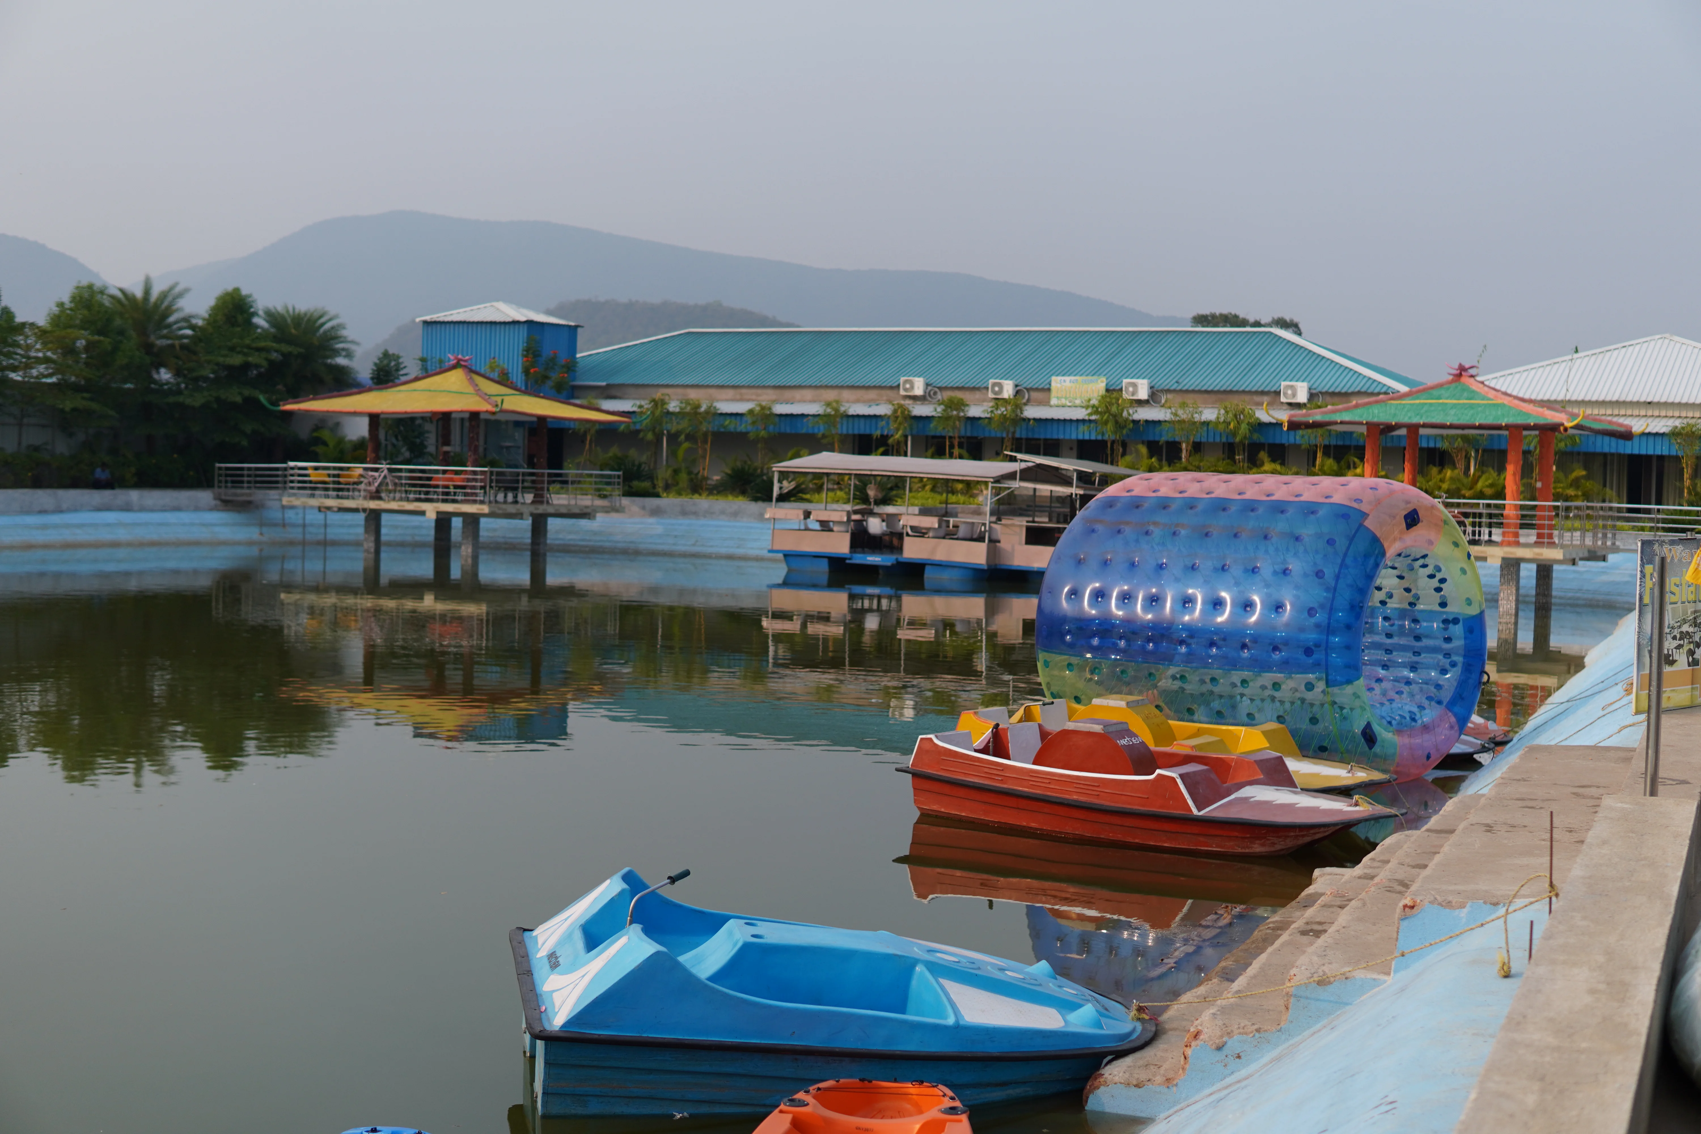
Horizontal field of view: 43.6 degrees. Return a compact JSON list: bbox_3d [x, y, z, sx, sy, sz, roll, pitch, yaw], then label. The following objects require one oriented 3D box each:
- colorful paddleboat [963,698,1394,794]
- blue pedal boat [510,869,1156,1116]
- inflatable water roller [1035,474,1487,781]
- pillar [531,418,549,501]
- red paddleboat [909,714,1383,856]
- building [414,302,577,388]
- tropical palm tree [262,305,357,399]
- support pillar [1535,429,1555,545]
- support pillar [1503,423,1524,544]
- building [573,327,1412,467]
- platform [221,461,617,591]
[{"bbox_3d":[2.598,1.382,16.329,3.337,0.834,1.621,3,3,34],"label":"colorful paddleboat"},{"bbox_3d":[-0.078,1.654,8.680,2.538,0.787,1.668,2,2,-3],"label":"blue pedal boat"},{"bbox_3d":[3.512,0.474,18.245,3.149,2.491,2.491,4,3,41],"label":"inflatable water roller"},{"bbox_3d":[-8.188,-2.844,56.340,0.341,2.271,0.341,3,3,26],"label":"pillar"},{"bbox_3d":[2.200,1.442,14.664,3.337,0.834,1.621,3,3,34],"label":"red paddleboat"},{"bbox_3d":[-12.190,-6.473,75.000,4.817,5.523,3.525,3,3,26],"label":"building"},{"bbox_3d":[-17.587,-5.475,68.706,3.525,6.002,3.525,2,2,0],"label":"tropical palm tree"},{"bbox_3d":[14.580,-1.665,44.601,0.341,2.468,0.341,3,3,26],"label":"support pillar"},{"bbox_3d":[13.249,-1.599,42.488,0.341,2.378,0.341,3,3,26],"label":"support pillar"},{"bbox_3d":[3.416,-4.928,71.290,31.725,5.946,13.630,3,3,26],"label":"building"},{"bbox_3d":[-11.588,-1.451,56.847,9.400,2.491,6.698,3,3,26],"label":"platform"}]

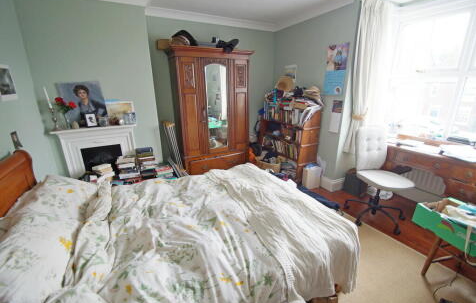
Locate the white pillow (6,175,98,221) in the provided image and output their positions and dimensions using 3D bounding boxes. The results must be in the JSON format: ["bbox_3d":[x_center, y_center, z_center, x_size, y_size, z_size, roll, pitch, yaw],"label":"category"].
[{"bbox_3d":[-1.430,0.353,1.617,0.460,0.160,0.670,4,12,-28],"label":"white pillow"}]

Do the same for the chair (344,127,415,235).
[{"bbox_3d":[1.566,0.288,2.149,0.600,0.980,0.600,-2,16,-3],"label":"chair"}]

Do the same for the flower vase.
[{"bbox_3d":[-1.972,-0.345,2.269,0.075,0.170,0.075,-9,18,-25],"label":"flower vase"}]

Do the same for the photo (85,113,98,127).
[{"bbox_3d":[-1.739,-0.369,2.359,0.118,0.165,0.030,-9,18,-25],"label":"photo"}]

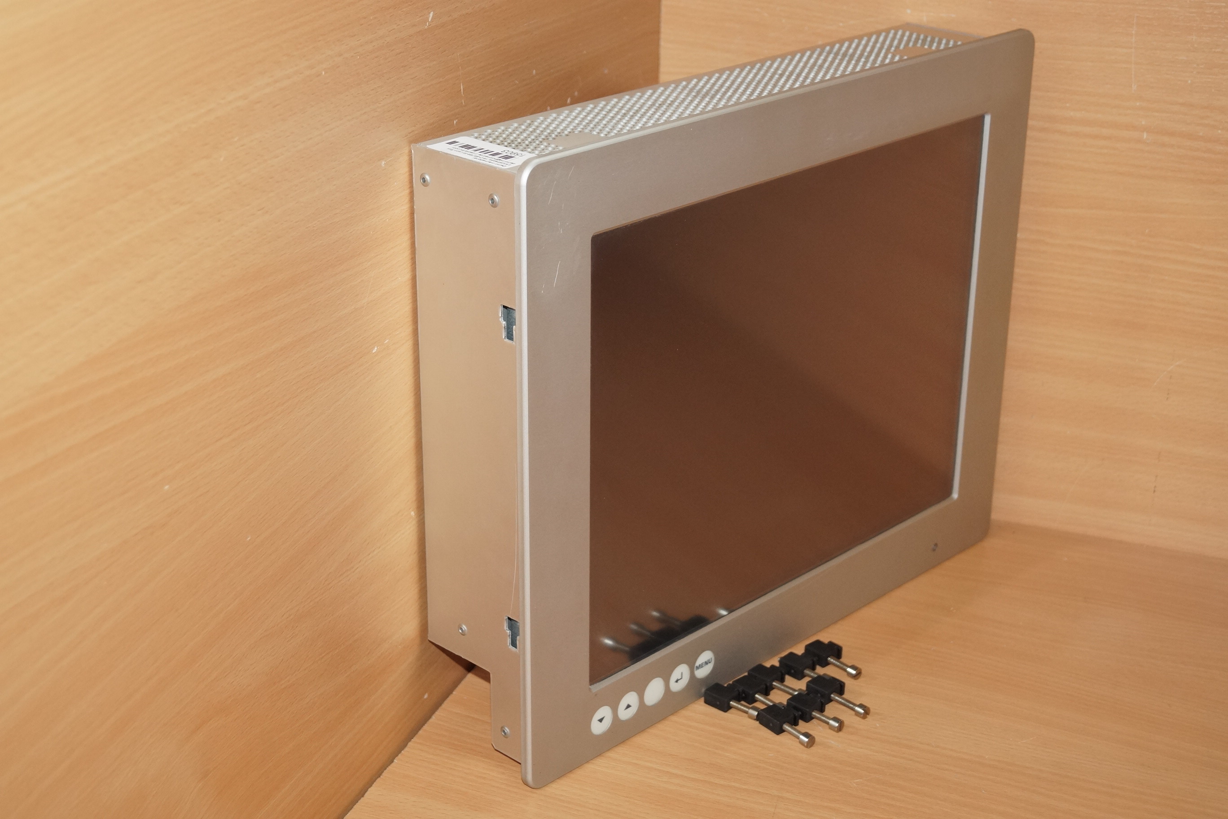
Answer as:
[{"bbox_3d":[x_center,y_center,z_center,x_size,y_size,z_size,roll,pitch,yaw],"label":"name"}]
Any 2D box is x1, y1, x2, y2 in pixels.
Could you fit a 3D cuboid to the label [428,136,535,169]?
[{"bbox_3d":[-0.057,-0.115,0.789,0.024,0.001,0.052,-22,32,-40],"label":"label"}]

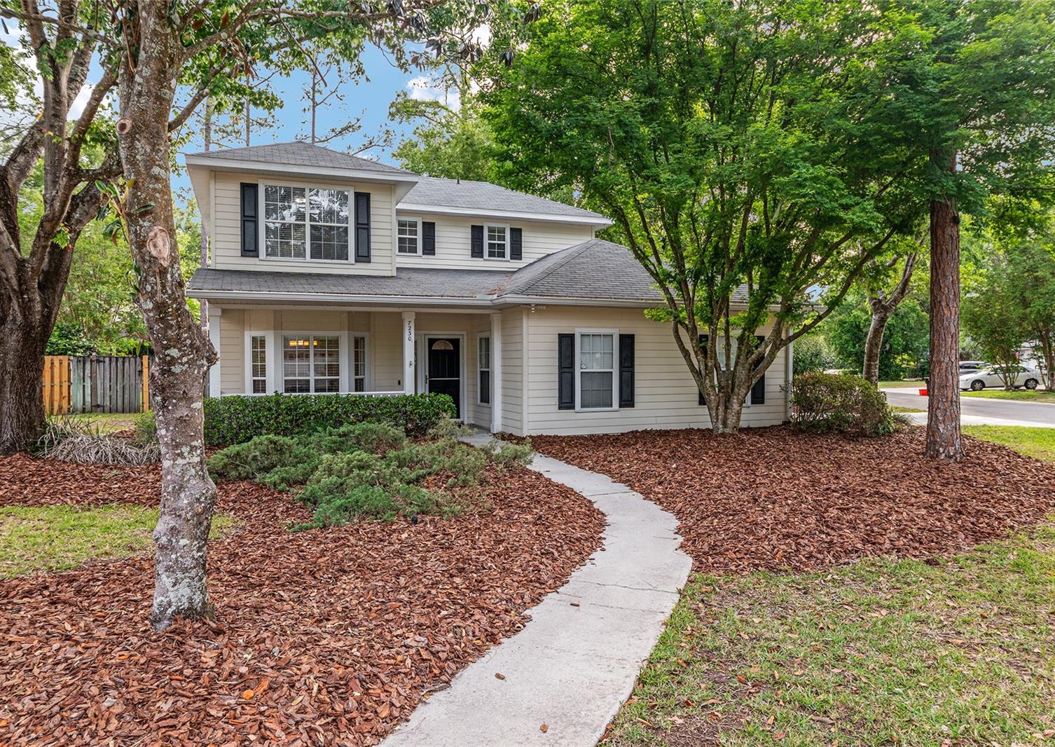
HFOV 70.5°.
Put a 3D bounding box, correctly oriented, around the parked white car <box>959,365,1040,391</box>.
[{"bbox_3d":[26.517,0.223,42.200,4.650,1.450,1.790,0,1,5],"label":"parked white car"}]

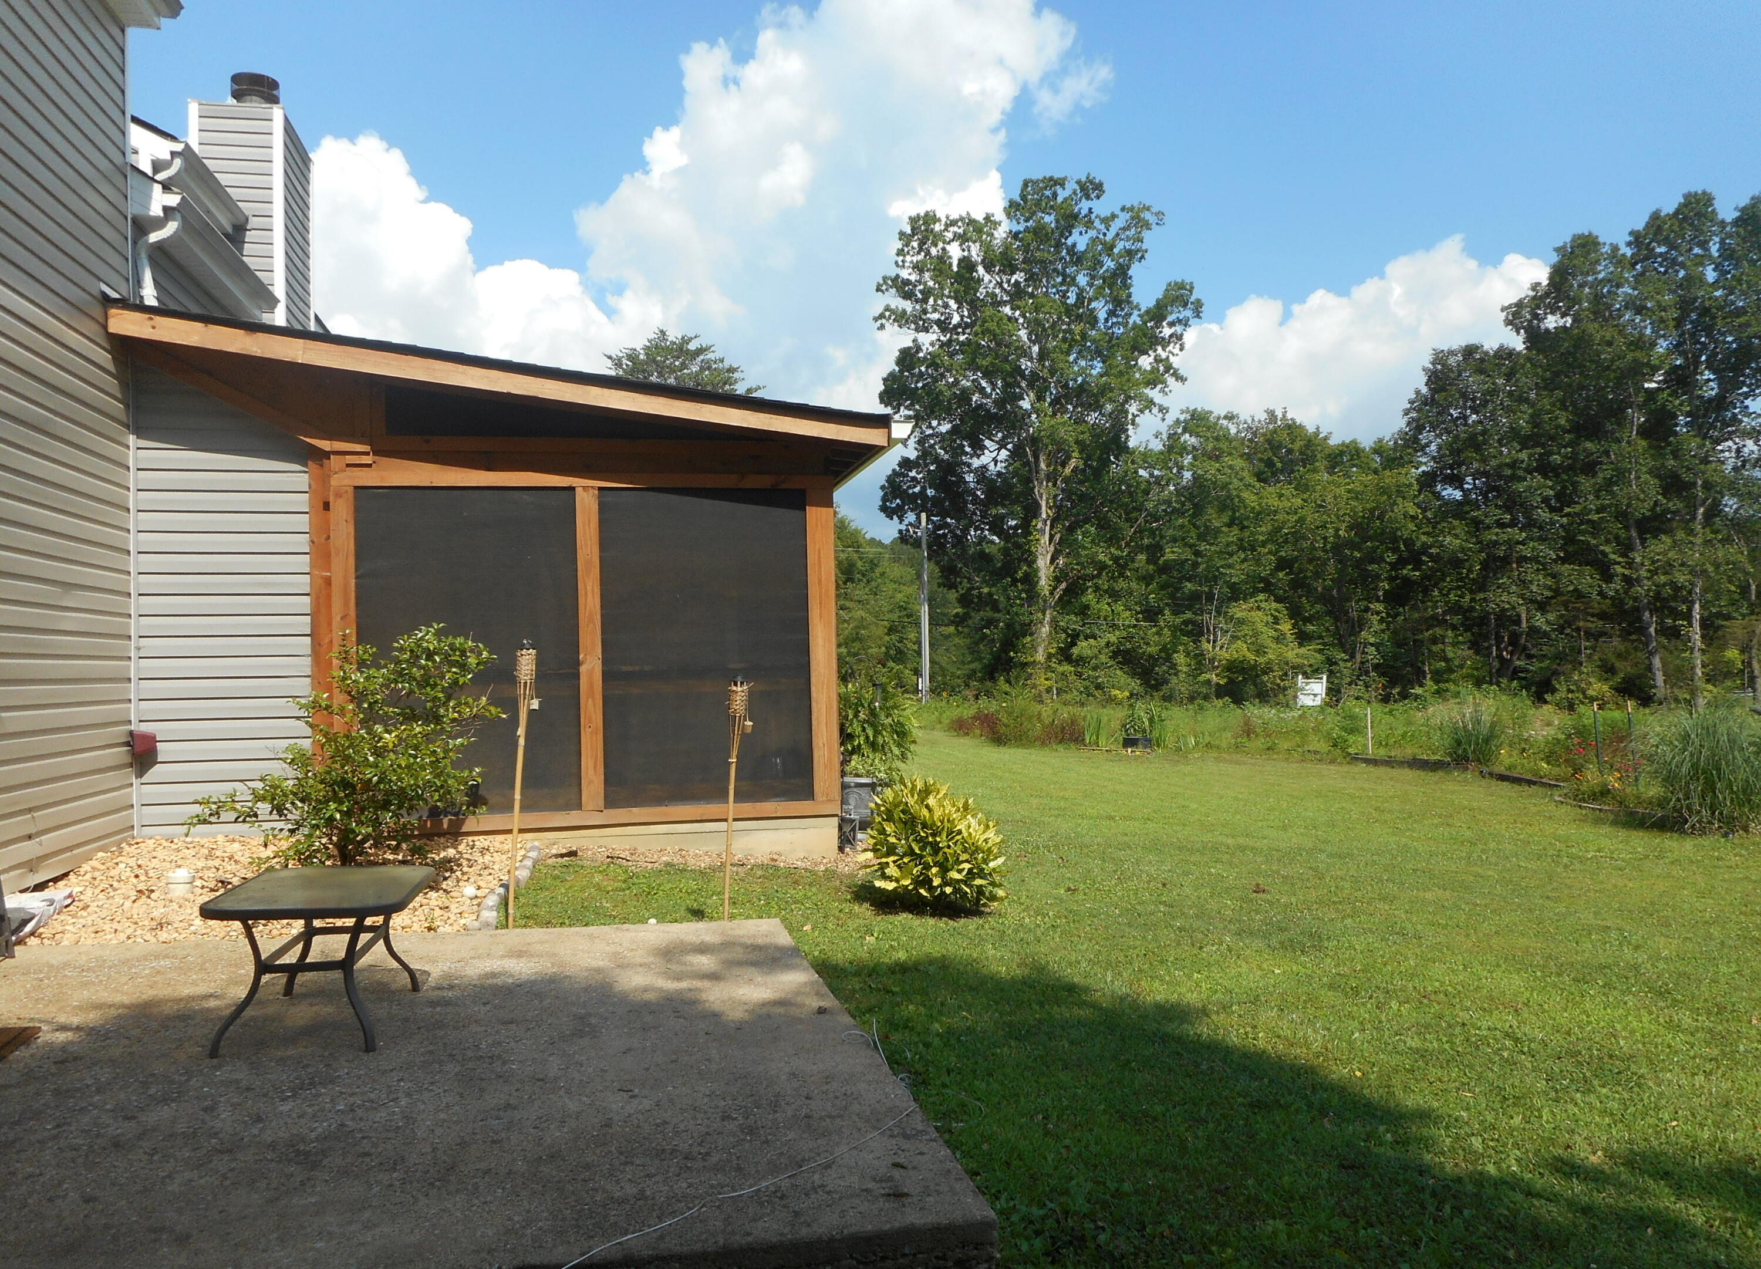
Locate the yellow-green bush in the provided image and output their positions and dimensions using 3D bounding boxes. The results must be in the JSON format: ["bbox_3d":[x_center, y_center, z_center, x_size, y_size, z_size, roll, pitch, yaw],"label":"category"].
[{"bbox_3d":[0.302,1.176,7.250,0.830,0.750,0.830,-1,-1,0],"label":"yellow-green bush"}]

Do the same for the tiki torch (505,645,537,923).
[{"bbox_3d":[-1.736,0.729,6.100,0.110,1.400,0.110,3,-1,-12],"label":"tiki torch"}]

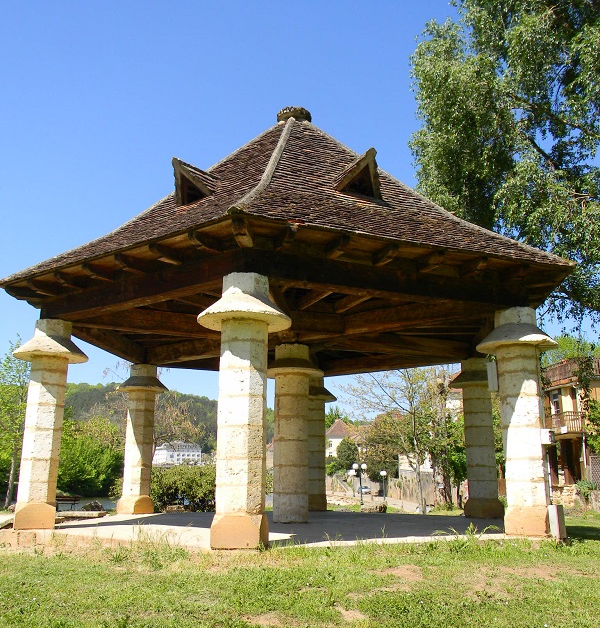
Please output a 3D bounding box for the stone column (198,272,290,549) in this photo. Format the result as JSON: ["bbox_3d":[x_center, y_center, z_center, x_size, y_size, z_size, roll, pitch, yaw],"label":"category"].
[{"bbox_3d":[-0.697,1.125,7.936,1.180,3.250,1.180,-2,-14,7],"label":"stone column"}]

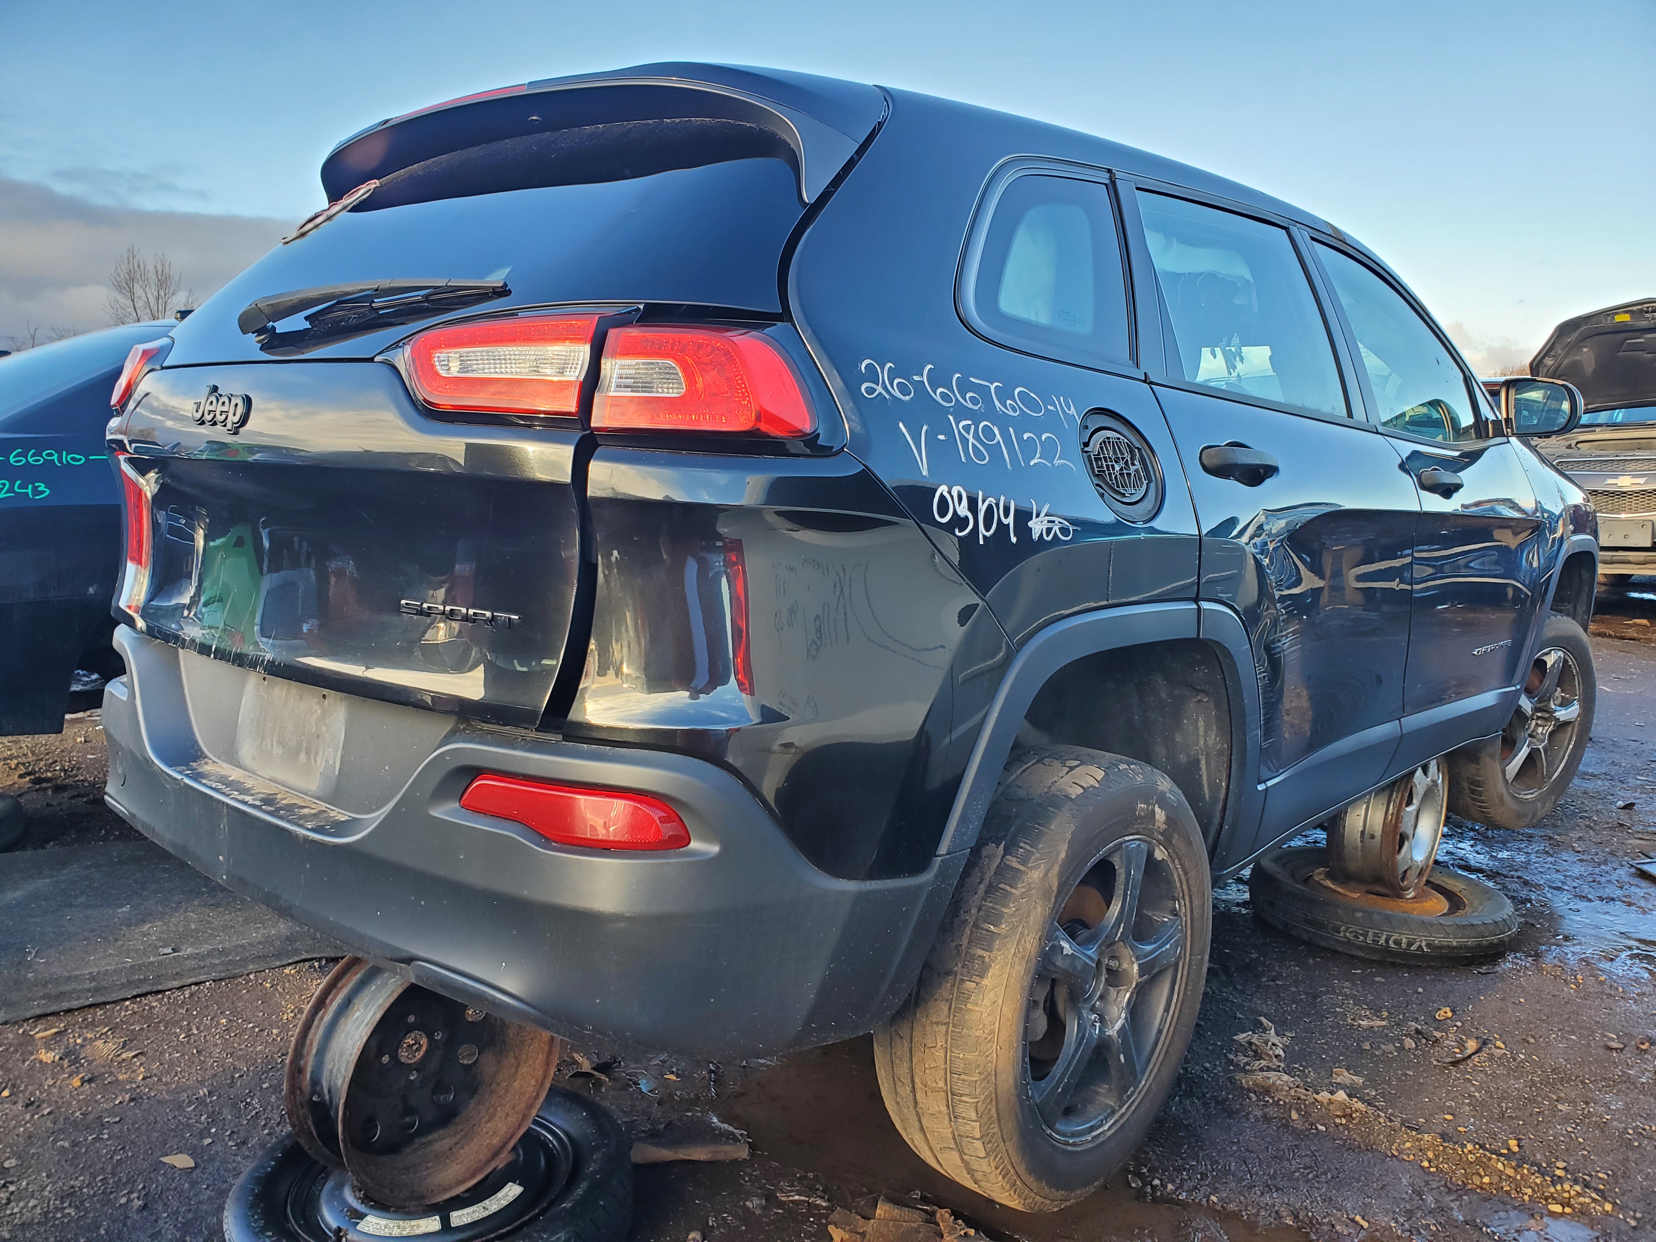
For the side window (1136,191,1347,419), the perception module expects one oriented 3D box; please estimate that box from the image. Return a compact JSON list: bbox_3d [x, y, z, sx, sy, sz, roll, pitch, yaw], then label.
[{"bbox_3d":[0.718,-0.544,2.162,0.070,0.390,0.730,-20,-9,42],"label":"side window"}]

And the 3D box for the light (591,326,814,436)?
[{"bbox_3d":[-0.129,-0.253,1.298,0.220,0.135,0.180,7,10,33],"label":"light"}]

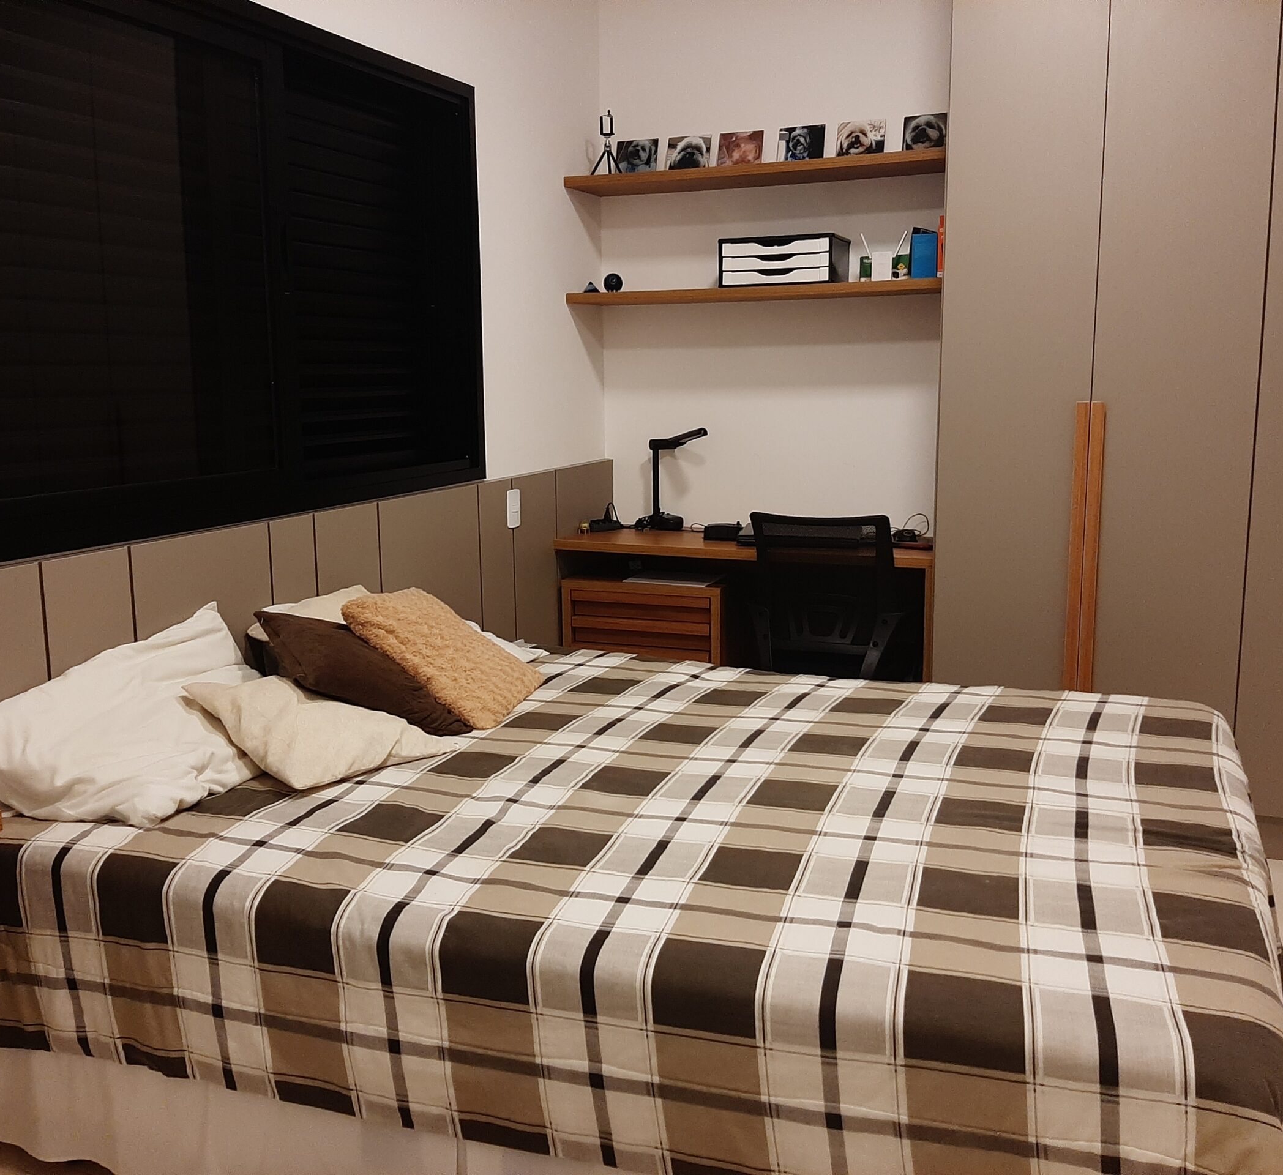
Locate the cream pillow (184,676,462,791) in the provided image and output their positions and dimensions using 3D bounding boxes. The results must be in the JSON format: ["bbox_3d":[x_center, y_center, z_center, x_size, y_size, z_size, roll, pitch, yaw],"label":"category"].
[{"bbox_3d":[-0.640,0.251,2.384,0.400,0.140,0.400,32,27,30],"label":"cream pillow"}]

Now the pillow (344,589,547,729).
[{"bbox_3d":[-0.457,0.136,2.748,0.410,0.120,0.430,37,15,4],"label":"pillow"}]

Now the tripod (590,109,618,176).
[{"bbox_3d":[-0.120,-1.504,4.002,0.105,0.222,0.105,2,11,14],"label":"tripod"}]

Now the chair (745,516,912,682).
[{"bbox_3d":[0.586,0.217,3.579,0.570,0.910,0.580,4,11,23],"label":"chair"}]

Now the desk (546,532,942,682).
[{"bbox_3d":[0.388,0.214,4.028,1.265,0.761,0.495,4,11,23],"label":"desk"}]

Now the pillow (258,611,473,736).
[{"bbox_3d":[-0.546,0.151,2.695,0.450,0.150,0.430,32,19,12],"label":"pillow"}]

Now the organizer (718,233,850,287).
[{"bbox_3d":[0.473,-1.051,3.826,0.372,0.152,0.260,4,11,23],"label":"organizer"}]

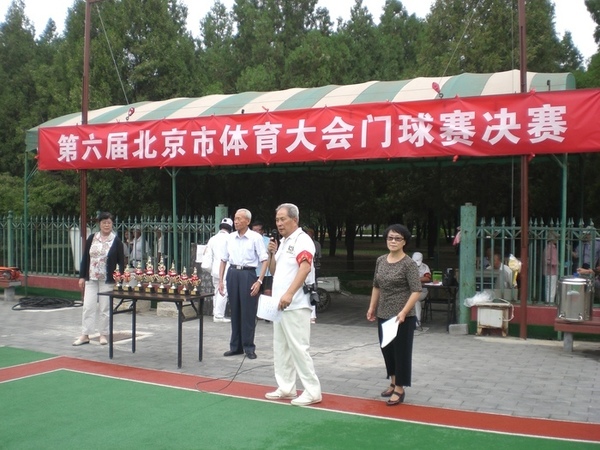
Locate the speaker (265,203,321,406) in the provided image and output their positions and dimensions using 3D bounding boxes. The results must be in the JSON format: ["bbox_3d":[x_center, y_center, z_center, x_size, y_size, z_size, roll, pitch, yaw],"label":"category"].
[{"bbox_3d":[-0.057,0.677,5.750,0.480,1.737,0.520,0,0,-35],"label":"speaker"}]

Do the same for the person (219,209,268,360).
[{"bbox_3d":[-0.641,0.653,7.500,0.540,1.690,0.330,1,1,19],"label":"person"}]

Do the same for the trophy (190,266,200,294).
[{"bbox_3d":[-1.138,0.612,7.160,0.130,0.304,0.085,1,2,27],"label":"trophy"}]

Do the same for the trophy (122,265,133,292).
[{"bbox_3d":[-1.991,0.613,7.628,0.120,0.311,0.085,0,0,27],"label":"trophy"}]

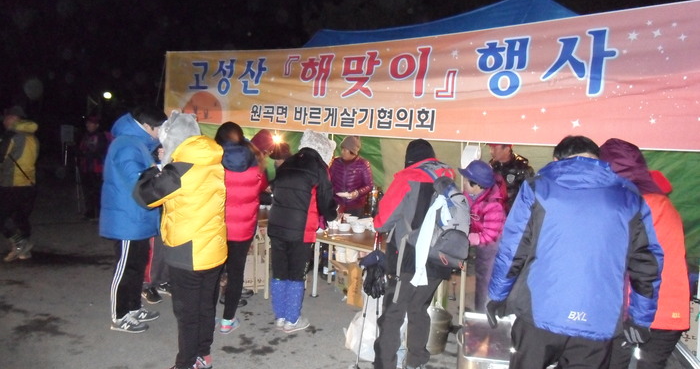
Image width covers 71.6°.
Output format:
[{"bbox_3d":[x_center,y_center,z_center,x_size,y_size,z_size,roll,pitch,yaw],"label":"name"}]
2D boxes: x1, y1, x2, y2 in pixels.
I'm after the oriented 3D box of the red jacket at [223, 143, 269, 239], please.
[{"bbox_3d":[-0.856,0.058,3.830,0.460,0.760,0.360,4,6,14],"label":"red jacket"}]

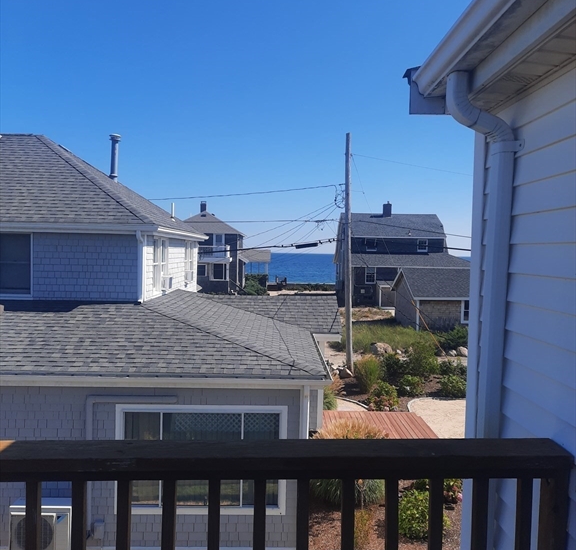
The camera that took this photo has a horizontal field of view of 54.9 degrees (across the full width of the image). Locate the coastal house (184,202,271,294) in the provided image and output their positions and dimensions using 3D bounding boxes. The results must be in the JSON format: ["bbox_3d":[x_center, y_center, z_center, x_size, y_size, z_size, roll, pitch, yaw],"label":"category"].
[{"bbox_3d":[-7.000,-2.700,56.300,9.800,9.400,10.800,1,2,1],"label":"coastal house"}]

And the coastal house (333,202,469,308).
[{"bbox_3d":[11.600,-2.300,56.300,12.000,10.100,12.200,1,2,-1],"label":"coastal house"}]

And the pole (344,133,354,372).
[{"bbox_3d":[2.665,-0.973,24.000,0.290,10.350,0.290,-1,2,0],"label":"pole"}]

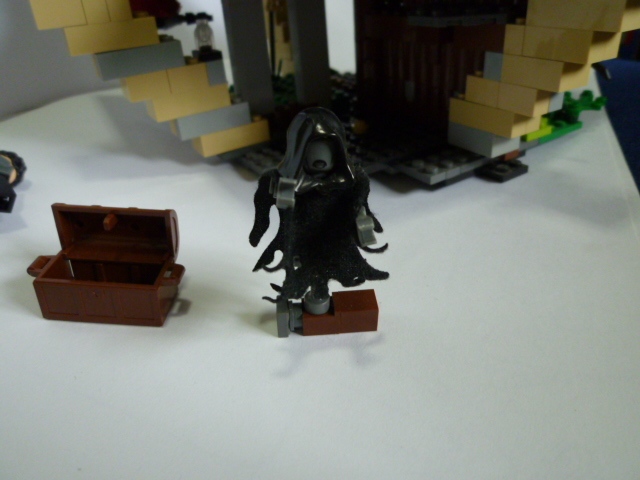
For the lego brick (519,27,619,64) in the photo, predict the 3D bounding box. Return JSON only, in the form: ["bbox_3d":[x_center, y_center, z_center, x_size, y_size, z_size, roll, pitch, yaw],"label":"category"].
[{"bbox_3d":[0.081,-0.064,0.149,0.016,0.010,0.024,-20,33,-23],"label":"lego brick"}]

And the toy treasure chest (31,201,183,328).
[{"bbox_3d":[-0.058,0.005,0.130,0.041,0.028,0.022,3,29,0],"label":"toy treasure chest"}]

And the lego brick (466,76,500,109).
[{"bbox_3d":[0.067,-0.059,0.179,0.011,0.010,0.016,-20,33,-23],"label":"lego brick"}]

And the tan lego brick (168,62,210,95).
[{"bbox_3d":[-0.057,-0.070,0.196,0.016,0.010,0.015,-20,33,-23],"label":"tan lego brick"}]

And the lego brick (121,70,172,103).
[{"bbox_3d":[-0.072,-0.065,0.190,0.016,0.010,0.016,-20,33,-23],"label":"lego brick"}]

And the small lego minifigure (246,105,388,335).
[{"bbox_3d":[0.000,-0.007,0.110,0.034,0.048,0.018,-7,31,-7],"label":"small lego minifigure"}]

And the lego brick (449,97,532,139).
[{"bbox_3d":[0.066,-0.050,0.184,0.008,0.010,0.032,-20,33,-23],"label":"lego brick"}]

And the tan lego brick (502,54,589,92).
[{"bbox_3d":[0.078,-0.059,0.160,0.016,0.010,0.024,-20,33,-23],"label":"tan lego brick"}]

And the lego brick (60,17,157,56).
[{"bbox_3d":[-0.079,-0.078,0.175,0.032,0.010,0.014,-21,34,-25],"label":"lego brick"}]

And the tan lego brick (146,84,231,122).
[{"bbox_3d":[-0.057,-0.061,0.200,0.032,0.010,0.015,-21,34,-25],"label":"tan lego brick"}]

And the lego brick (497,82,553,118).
[{"bbox_3d":[0.074,-0.052,0.167,0.008,0.010,0.016,-20,33,-23],"label":"lego brick"}]

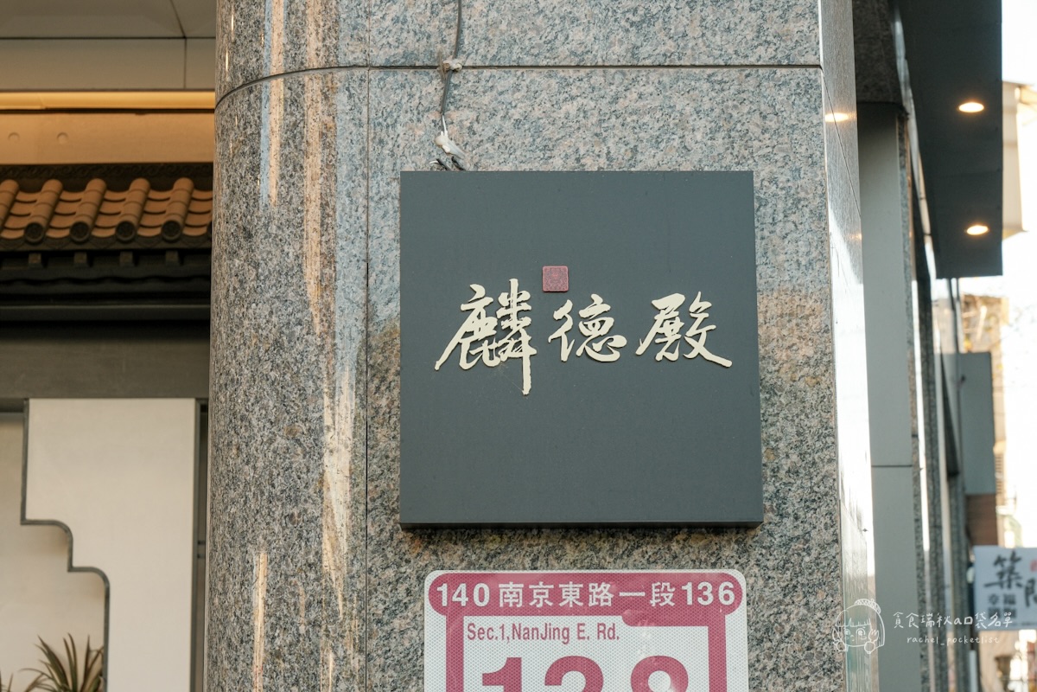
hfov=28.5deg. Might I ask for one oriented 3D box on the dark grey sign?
[{"bbox_3d":[0.075,0.004,2.576,0.446,0.444,0.073,0,-11,-1],"label":"dark grey sign"}]

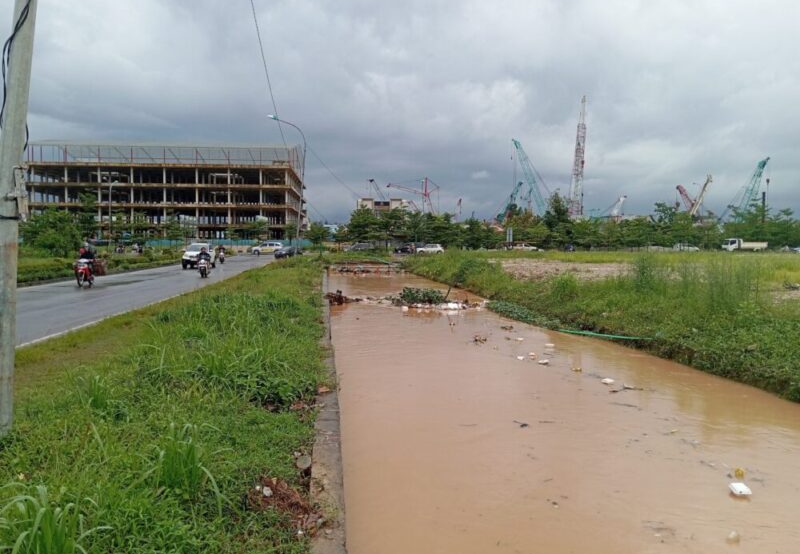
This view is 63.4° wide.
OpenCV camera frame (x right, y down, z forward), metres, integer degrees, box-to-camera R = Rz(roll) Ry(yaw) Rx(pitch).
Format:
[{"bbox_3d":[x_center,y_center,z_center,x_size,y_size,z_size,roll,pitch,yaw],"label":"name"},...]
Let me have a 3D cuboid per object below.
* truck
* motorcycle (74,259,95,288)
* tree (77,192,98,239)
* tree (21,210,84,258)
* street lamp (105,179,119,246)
[{"bbox_3d":[53.271,-4.747,100.000,6.100,2.200,2.000,0,3,-7],"label":"truck"},{"bbox_3d":[-11.657,-0.115,24.000,0.720,1.060,1.900,0,3,-8],"label":"motorcycle"},{"bbox_3d":[-40.033,-7.302,83.000,3.200,7.400,3.200,0,3,0],"label":"tree"},{"bbox_3d":[-27.275,-3.285,51.000,4.500,4.400,4.400,0,3,0],"label":"tree"},{"bbox_3d":[-40.895,-8.662,92.000,1.500,10.400,0.450,0,3,-6],"label":"street lamp"}]

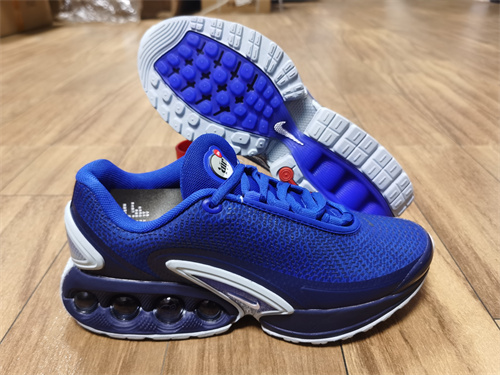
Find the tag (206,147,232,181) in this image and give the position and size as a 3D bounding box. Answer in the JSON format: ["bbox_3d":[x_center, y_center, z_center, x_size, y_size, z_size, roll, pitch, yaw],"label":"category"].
[{"bbox_3d":[-0.021,-0.017,0.269,0.030,0.005,0.026,40,31,-11],"label":"tag"}]

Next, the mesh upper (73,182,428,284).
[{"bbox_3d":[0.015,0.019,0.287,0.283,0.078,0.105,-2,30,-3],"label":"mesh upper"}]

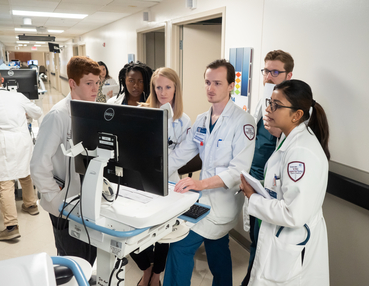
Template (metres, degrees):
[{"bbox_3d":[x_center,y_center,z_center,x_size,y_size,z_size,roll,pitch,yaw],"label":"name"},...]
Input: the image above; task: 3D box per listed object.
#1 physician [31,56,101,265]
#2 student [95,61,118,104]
[{"bbox_3d":[-0.720,0.328,2.272,0.420,1.720,0.540,11,16,38],"label":"physician"},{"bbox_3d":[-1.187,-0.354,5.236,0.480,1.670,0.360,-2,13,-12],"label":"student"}]

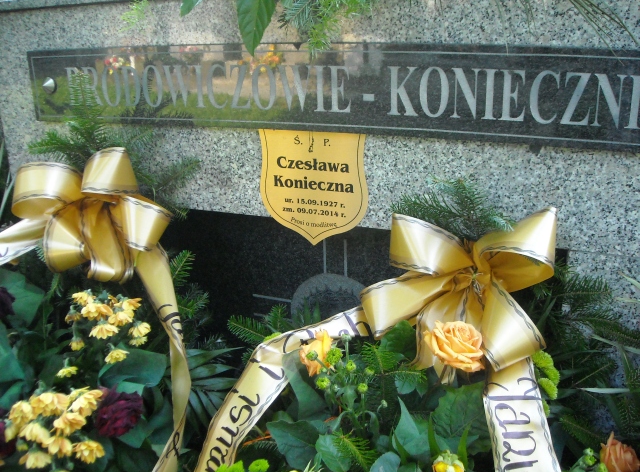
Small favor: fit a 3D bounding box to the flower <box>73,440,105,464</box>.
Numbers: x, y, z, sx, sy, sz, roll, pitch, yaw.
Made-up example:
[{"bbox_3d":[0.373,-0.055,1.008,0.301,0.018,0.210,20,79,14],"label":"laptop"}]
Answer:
[{"bbox_3d":[-0.326,0.304,0.910,0.044,0.033,0.042,-6,17,-21],"label":"flower"}]

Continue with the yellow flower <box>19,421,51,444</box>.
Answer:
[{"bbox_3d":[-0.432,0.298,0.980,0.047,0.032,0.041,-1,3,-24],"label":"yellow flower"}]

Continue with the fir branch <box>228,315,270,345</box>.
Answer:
[{"bbox_3d":[-0.109,0.143,0.990,0.068,0.047,0.040,6,17,22],"label":"fir branch"}]

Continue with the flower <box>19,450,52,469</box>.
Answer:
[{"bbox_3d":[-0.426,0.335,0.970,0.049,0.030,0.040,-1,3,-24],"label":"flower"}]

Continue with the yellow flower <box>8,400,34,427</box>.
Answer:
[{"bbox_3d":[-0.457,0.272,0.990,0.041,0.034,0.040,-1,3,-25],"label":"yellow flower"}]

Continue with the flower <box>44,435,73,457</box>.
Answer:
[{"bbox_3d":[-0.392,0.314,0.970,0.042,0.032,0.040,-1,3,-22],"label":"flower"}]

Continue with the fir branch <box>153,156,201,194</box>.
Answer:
[{"bbox_3d":[-0.275,-0.117,1.250,0.098,0.070,0.055,6,17,21],"label":"fir branch"}]

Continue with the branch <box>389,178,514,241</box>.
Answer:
[{"bbox_3d":[0.199,-0.037,0.970,0.185,0.105,0.090,6,17,22],"label":"branch"}]

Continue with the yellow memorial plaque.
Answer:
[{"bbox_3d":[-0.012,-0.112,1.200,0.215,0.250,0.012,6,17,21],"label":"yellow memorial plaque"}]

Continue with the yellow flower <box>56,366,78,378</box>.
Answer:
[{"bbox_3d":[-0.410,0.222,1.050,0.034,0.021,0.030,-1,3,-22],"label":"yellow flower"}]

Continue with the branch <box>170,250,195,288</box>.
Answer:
[{"bbox_3d":[-0.242,0.059,1.130,0.046,0.067,0.040,6,17,22],"label":"branch"}]

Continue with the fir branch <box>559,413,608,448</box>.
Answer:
[{"bbox_3d":[0.354,0.263,0.870,0.062,0.049,0.045,6,17,22],"label":"fir branch"}]

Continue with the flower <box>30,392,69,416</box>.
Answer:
[{"bbox_3d":[-0.389,0.242,0.930,0.053,0.036,0.047,-7,17,-24],"label":"flower"}]

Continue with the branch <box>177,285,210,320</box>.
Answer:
[{"bbox_3d":[-0.231,0.121,1.180,0.065,0.065,0.050,6,17,21],"label":"branch"}]

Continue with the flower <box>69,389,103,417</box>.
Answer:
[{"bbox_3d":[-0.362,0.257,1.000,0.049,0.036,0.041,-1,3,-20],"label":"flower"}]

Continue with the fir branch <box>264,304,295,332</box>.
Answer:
[{"bbox_3d":[-0.063,0.129,1.000,0.046,0.047,0.035,6,17,22],"label":"fir branch"}]

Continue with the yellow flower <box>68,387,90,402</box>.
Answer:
[{"bbox_3d":[-0.350,0.234,0.945,0.042,0.032,0.040,-6,17,-22],"label":"yellow flower"}]

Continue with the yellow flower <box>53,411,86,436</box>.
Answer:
[{"bbox_3d":[-0.356,0.267,0.920,0.047,0.036,0.043,-7,17,-23],"label":"yellow flower"}]

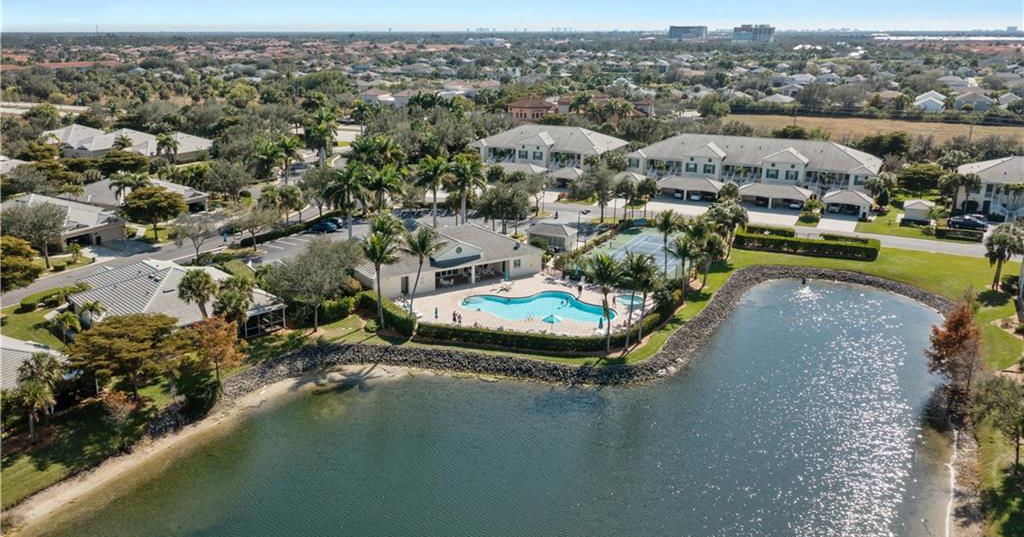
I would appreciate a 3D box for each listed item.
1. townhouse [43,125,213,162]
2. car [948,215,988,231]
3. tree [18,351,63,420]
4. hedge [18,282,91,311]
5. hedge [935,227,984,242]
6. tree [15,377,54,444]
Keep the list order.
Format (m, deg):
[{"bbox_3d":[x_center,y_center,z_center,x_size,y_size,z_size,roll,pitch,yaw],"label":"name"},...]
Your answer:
[{"bbox_3d":[-109.300,-35.149,222.949,53.000,7.000,20.000,8,18,26],"label":"townhouse"},{"bbox_3d":[79.943,-7.955,139.350,5.500,1.850,1.980,9,19,27],"label":"car"},{"bbox_3d":[-40.700,10.360,69.580,3.900,6.880,3.900,0,17,0],"label":"tree"},{"bbox_3d":[-58.440,3.640,101.950,3.200,1.200,9.000,12,20,34],"label":"hedge"},{"bbox_3d":[75.100,-5.601,133.617,7.100,1.400,1.200,7,18,21],"label":"hedge"},{"bbox_3d":[-40.296,12.158,67.294,3.400,6.000,3.400,0,17,0],"label":"tree"}]

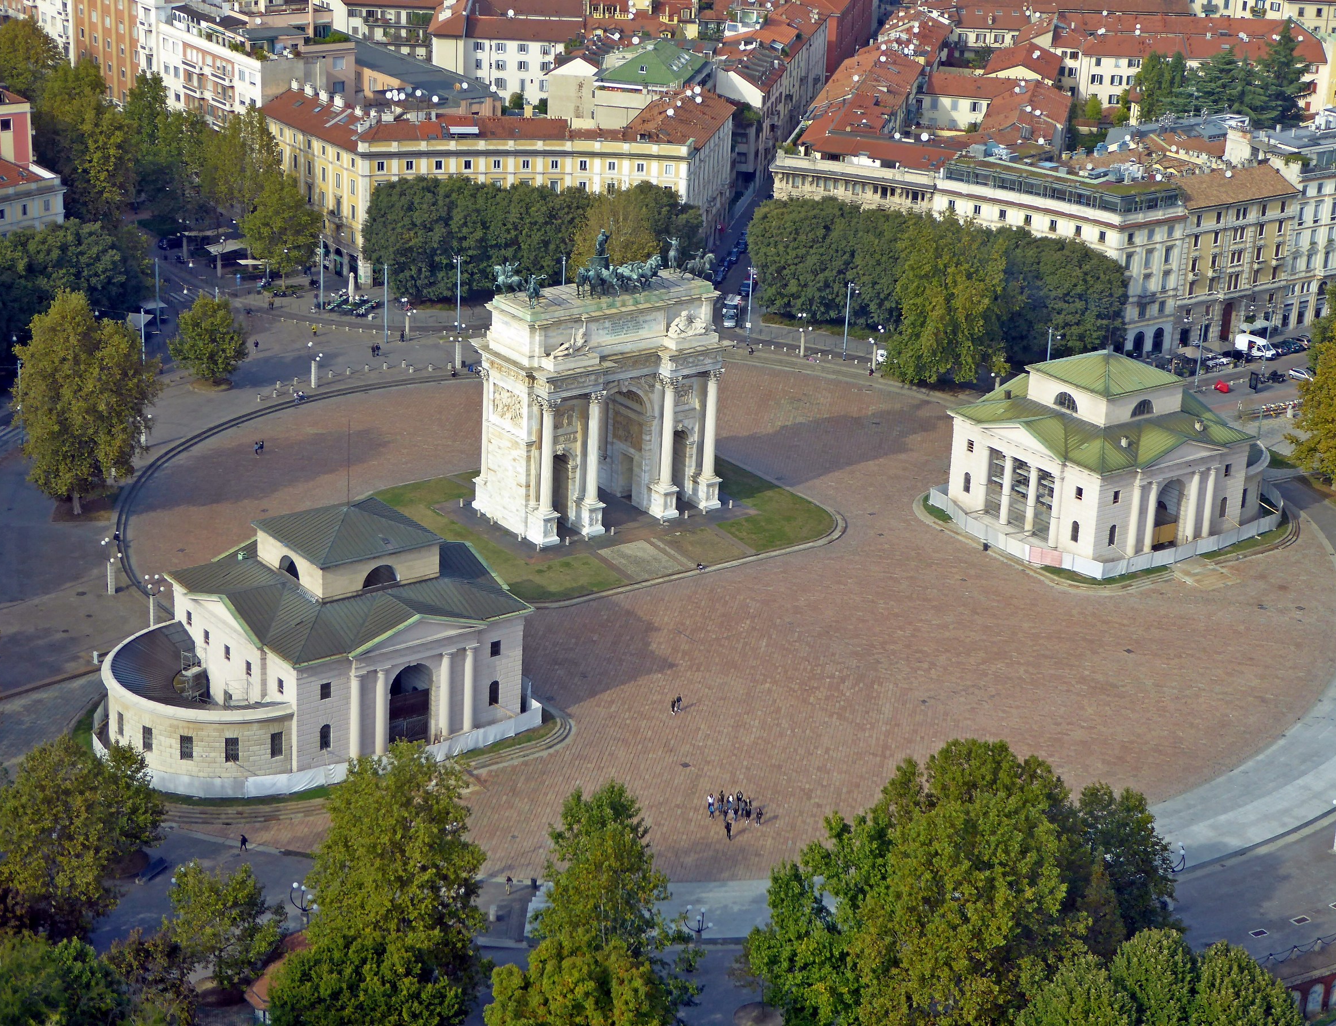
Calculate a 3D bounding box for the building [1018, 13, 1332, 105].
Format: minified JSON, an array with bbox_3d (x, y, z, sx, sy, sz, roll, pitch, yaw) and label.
[{"bbox_3d":[96.634,-83.975,489.865,55.000,16.500,30.000,0,21,-9],"label":"building"}]

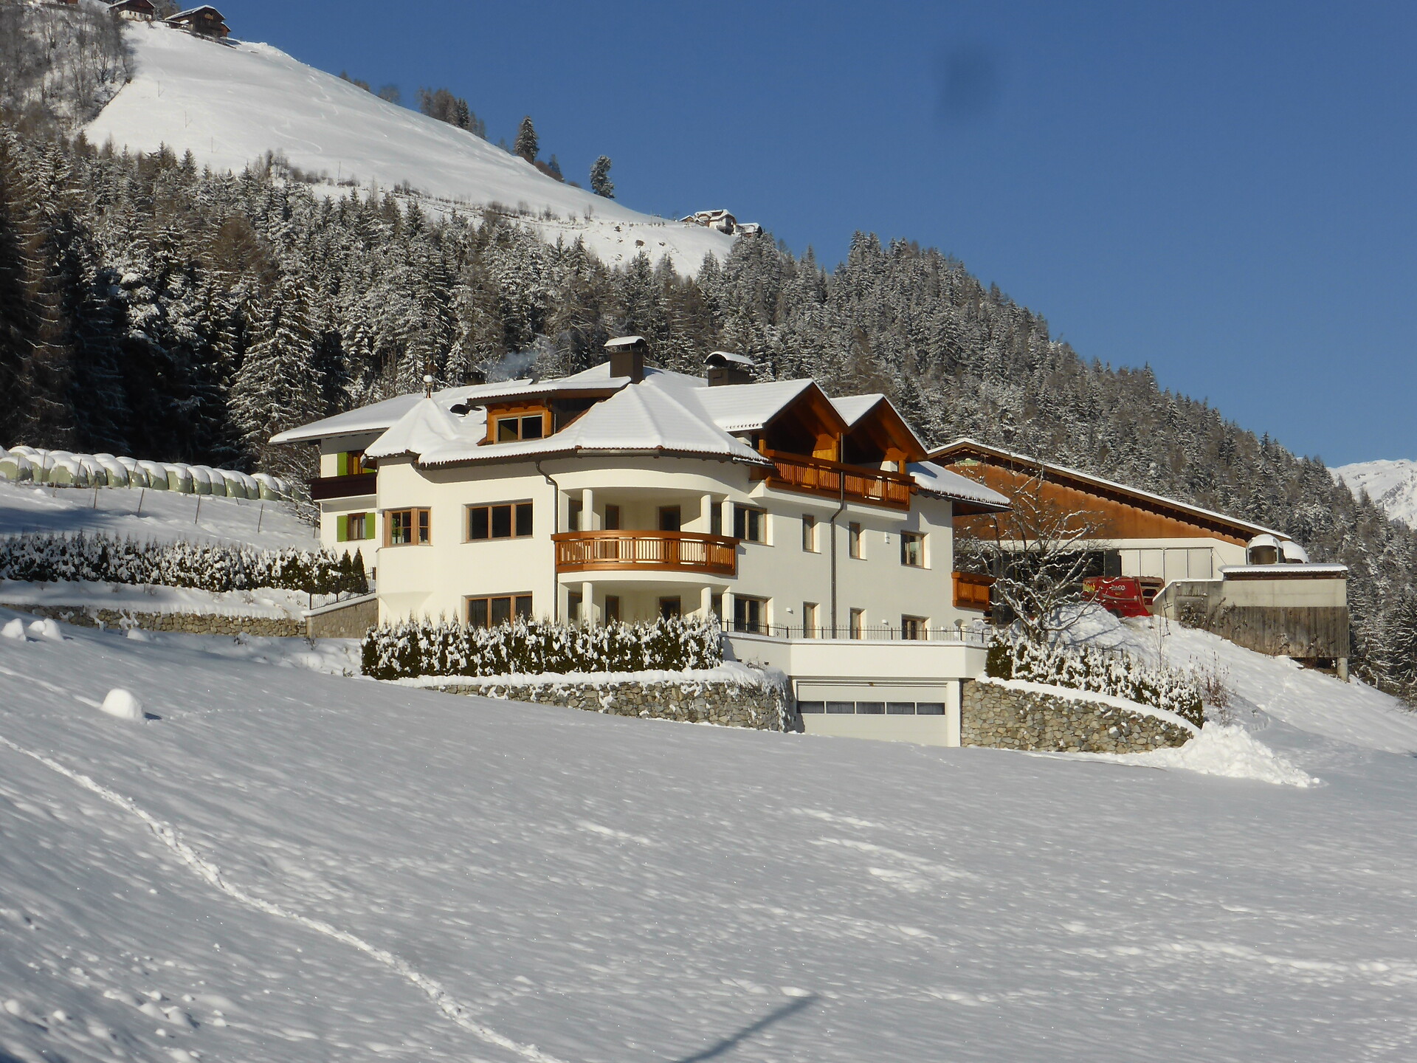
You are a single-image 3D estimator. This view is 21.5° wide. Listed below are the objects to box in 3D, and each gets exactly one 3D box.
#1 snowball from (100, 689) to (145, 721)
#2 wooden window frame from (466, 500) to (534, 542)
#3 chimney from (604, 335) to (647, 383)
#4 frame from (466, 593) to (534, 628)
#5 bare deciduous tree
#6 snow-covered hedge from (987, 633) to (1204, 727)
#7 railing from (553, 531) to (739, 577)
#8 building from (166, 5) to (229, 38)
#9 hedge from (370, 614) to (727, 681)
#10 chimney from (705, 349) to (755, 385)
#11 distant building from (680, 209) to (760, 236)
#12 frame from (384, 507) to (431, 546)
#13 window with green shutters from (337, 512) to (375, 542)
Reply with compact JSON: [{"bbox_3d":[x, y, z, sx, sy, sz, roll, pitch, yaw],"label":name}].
[{"bbox_3d":[-12.113,3.595,77.052,0.900,0.650,0.800,0,-6,0],"label":"snowball"},{"bbox_3d":[-6.468,-0.309,116.950,2.750,1.240,0.120,-4,-7,35],"label":"wooden window frame"},{"bbox_3d":[-2.616,-5.498,119.741,1.200,1.600,0.800,-4,-7,35],"label":"chimney"},{"bbox_3d":[-6.875,2.655,122.400,2.500,1.200,0.150,-4,-6,29],"label":"frame"},{"bbox_3d":[10.906,0.778,124.605,5.100,6.000,4.900,0,-6,0],"label":"bare deciduous tree"},{"bbox_3d":[12.100,4.674,116.500,6.700,2.750,1.300,1,-5,-15],"label":"snow-covered hedge"},{"bbox_3d":[-1.726,0.701,115.052,6.123,1.200,1.907,1,-6,-14],"label":"railing"},{"bbox_3d":[-137.448,-136.705,1000.000,10.000,8.000,12.500,4,-7,-45],"label":"building"},{"bbox_3d":[-5.092,3.576,114.600,11.700,1.700,1.100,-3,-6,21],"label":"hedge"},{"bbox_3d":[0.792,-5.767,132.000,1.000,1.200,1.750,-4,-6,29],"label":"chimney"},{"bbox_3d":[3.901,-103.643,1250.000,26.000,8.500,12.000,2,-6,-30],"label":"distant building"},{"bbox_3d":[-9.592,-0.089,118.568,1.650,1.180,0.450,-3,-7,27],"label":"frame"},{"bbox_3d":[-13.819,-0.161,146.000,1.750,1.050,0.150,-4,-6,33],"label":"window with green shutters"}]

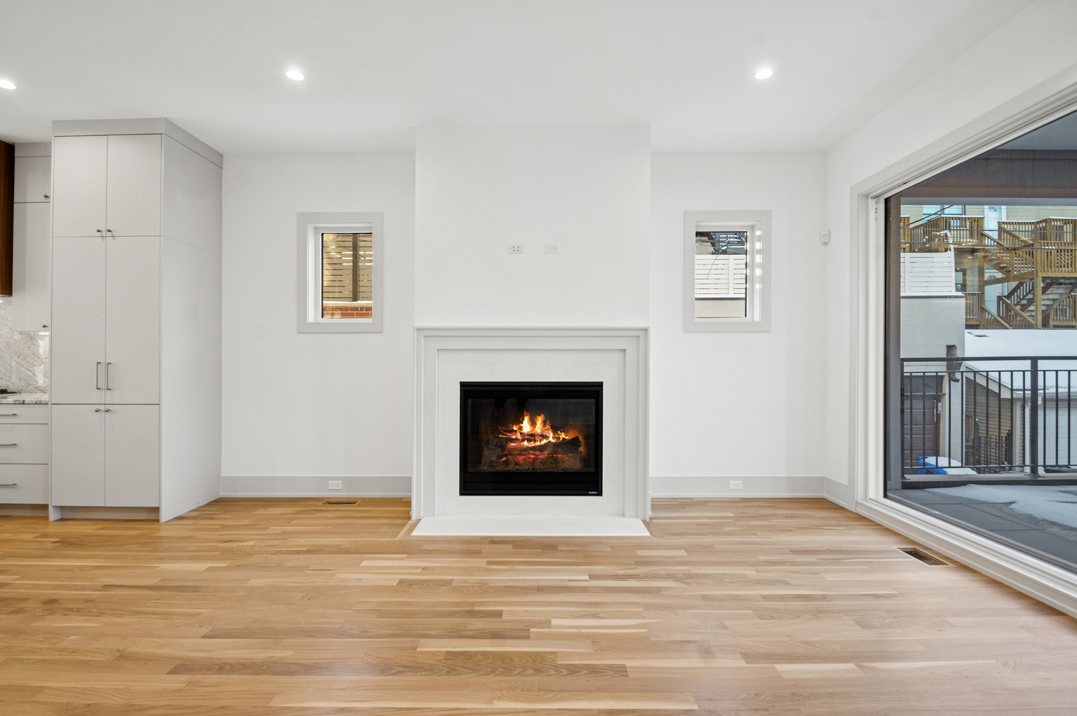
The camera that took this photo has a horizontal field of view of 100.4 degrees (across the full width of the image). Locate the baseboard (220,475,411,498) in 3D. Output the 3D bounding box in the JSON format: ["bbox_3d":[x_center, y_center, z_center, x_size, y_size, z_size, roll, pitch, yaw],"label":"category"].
[{"bbox_3d":[-1.925,1.136,3.962,1.770,0.190,0.030,0,0,0],"label":"baseboard"}]

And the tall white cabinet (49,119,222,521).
[{"bbox_3d":[-3.240,-0.290,3.678,0.850,3.050,0.605,0,0,0],"label":"tall white cabinet"}]

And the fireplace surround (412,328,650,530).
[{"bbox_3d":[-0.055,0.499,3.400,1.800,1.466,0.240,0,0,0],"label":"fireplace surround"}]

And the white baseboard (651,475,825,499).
[{"bbox_3d":[1.735,1.138,3.962,1.600,0.190,0.030,0,0,0],"label":"white baseboard"}]

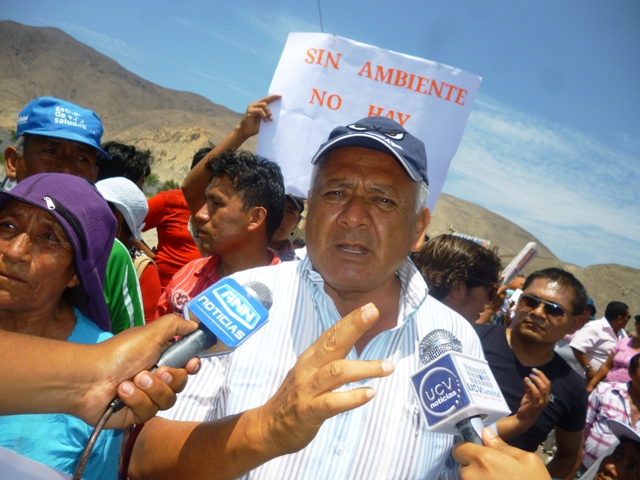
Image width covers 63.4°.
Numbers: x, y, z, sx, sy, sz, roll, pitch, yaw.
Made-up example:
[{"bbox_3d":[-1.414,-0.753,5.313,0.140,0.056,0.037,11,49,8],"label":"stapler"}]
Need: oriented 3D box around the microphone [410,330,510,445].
[{"bbox_3d":[0.163,0.186,0.594,0.068,0.188,0.067,20,-50,-34],"label":"microphone"}]

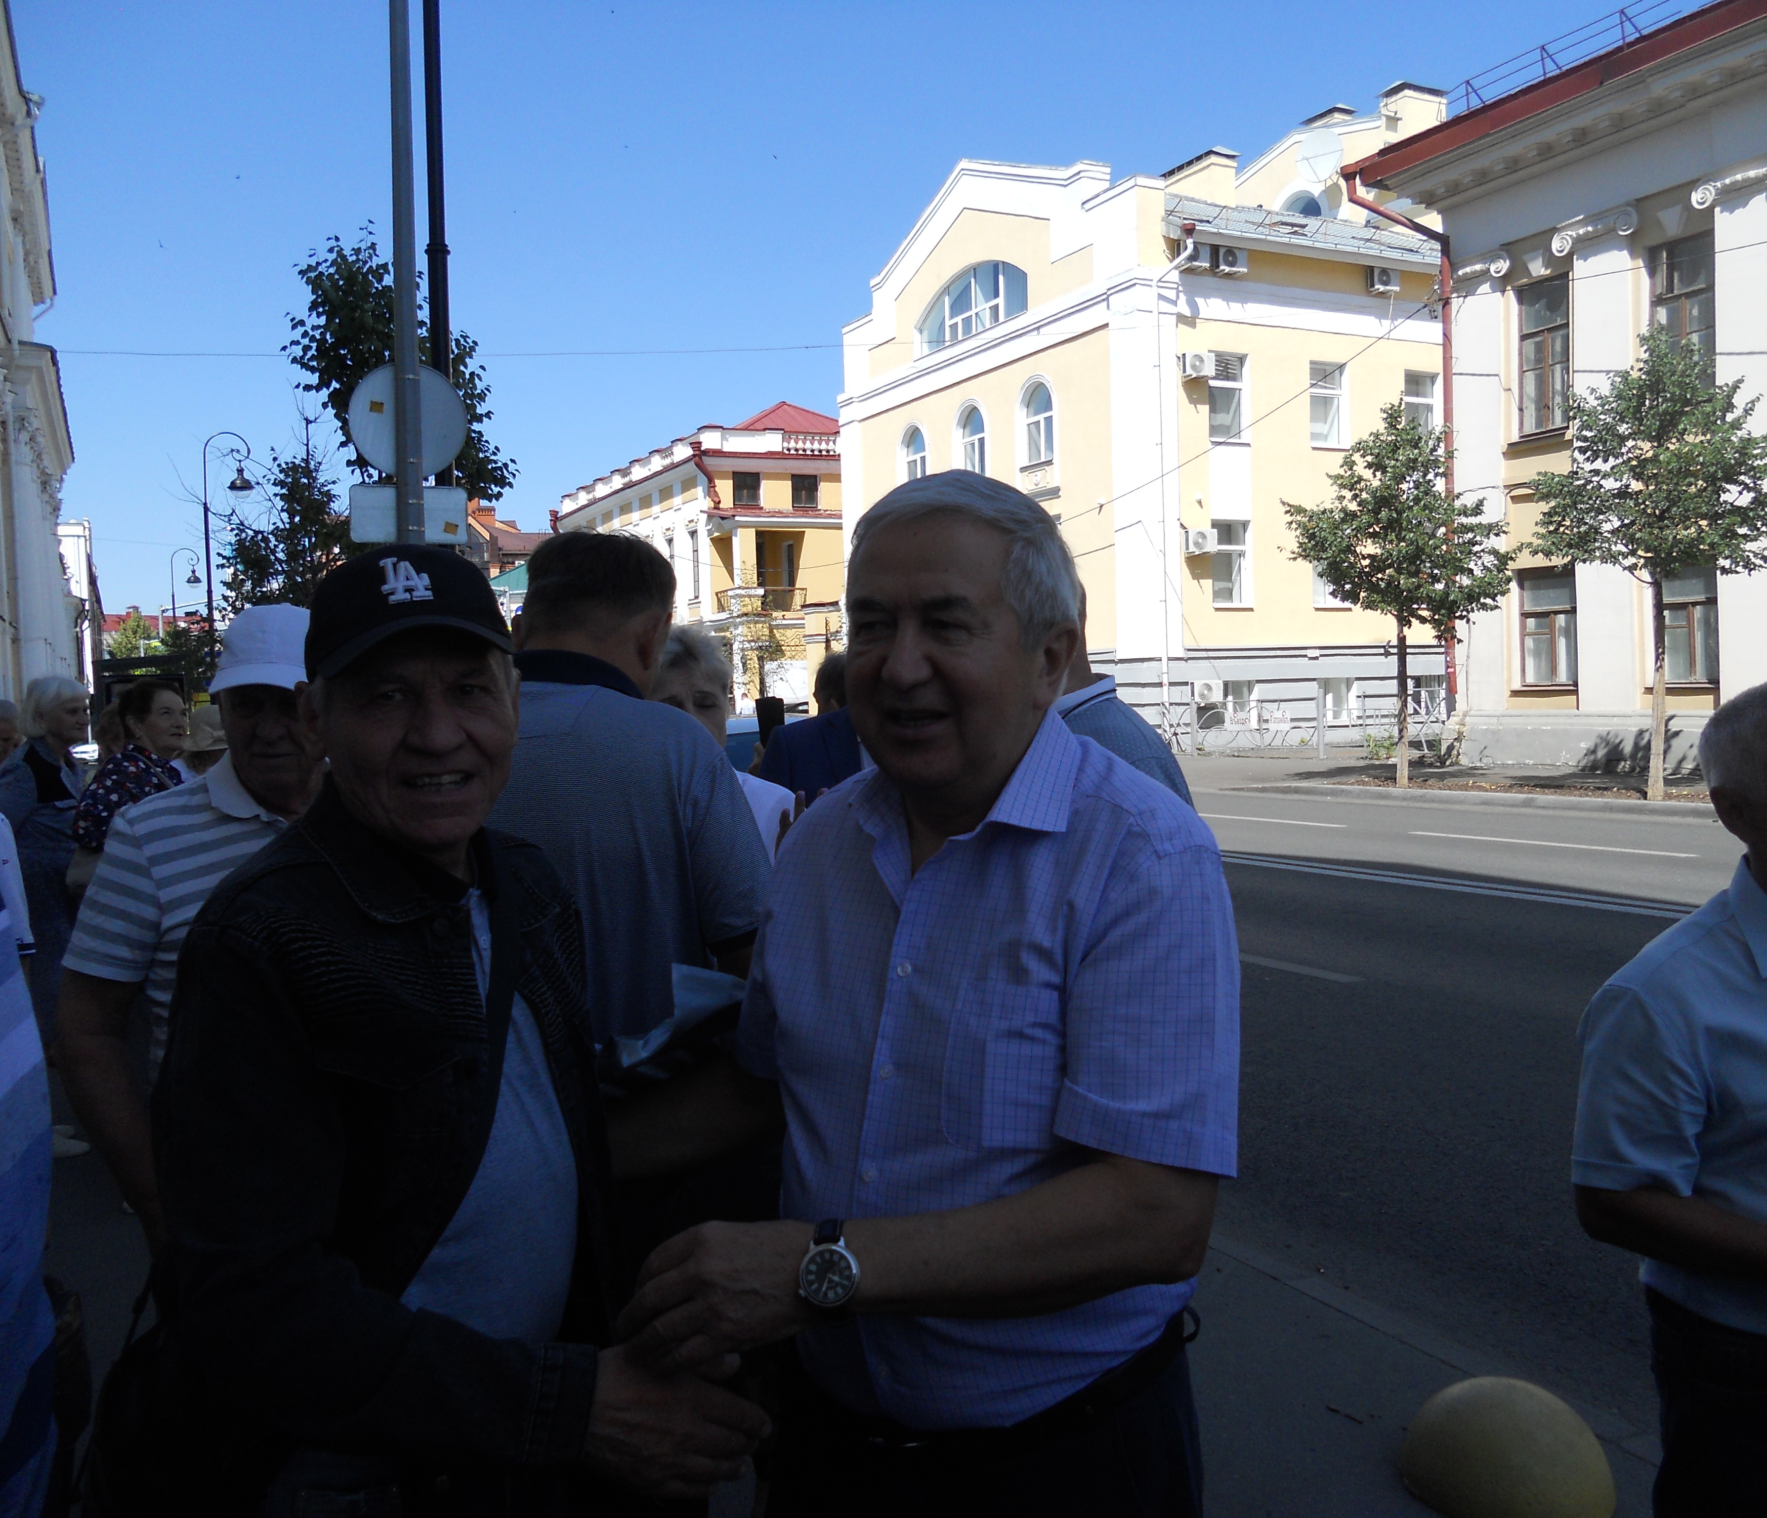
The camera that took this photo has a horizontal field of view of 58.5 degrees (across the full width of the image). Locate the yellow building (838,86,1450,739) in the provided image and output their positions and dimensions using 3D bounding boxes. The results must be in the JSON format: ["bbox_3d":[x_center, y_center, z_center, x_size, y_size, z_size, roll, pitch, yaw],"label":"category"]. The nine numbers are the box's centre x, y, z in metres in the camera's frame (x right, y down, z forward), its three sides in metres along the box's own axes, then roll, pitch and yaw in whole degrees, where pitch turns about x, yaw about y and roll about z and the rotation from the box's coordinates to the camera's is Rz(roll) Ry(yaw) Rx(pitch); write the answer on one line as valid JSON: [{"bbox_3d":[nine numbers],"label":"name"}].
[{"bbox_3d":[9.149,-9.799,50.739,15.000,18.200,17.200,-3,2,-27],"label":"yellow building"}]

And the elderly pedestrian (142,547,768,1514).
[{"bbox_3d":[-0.375,0.641,1.380,0.500,1.644,0.520,0,3,41],"label":"elderly pedestrian"}]

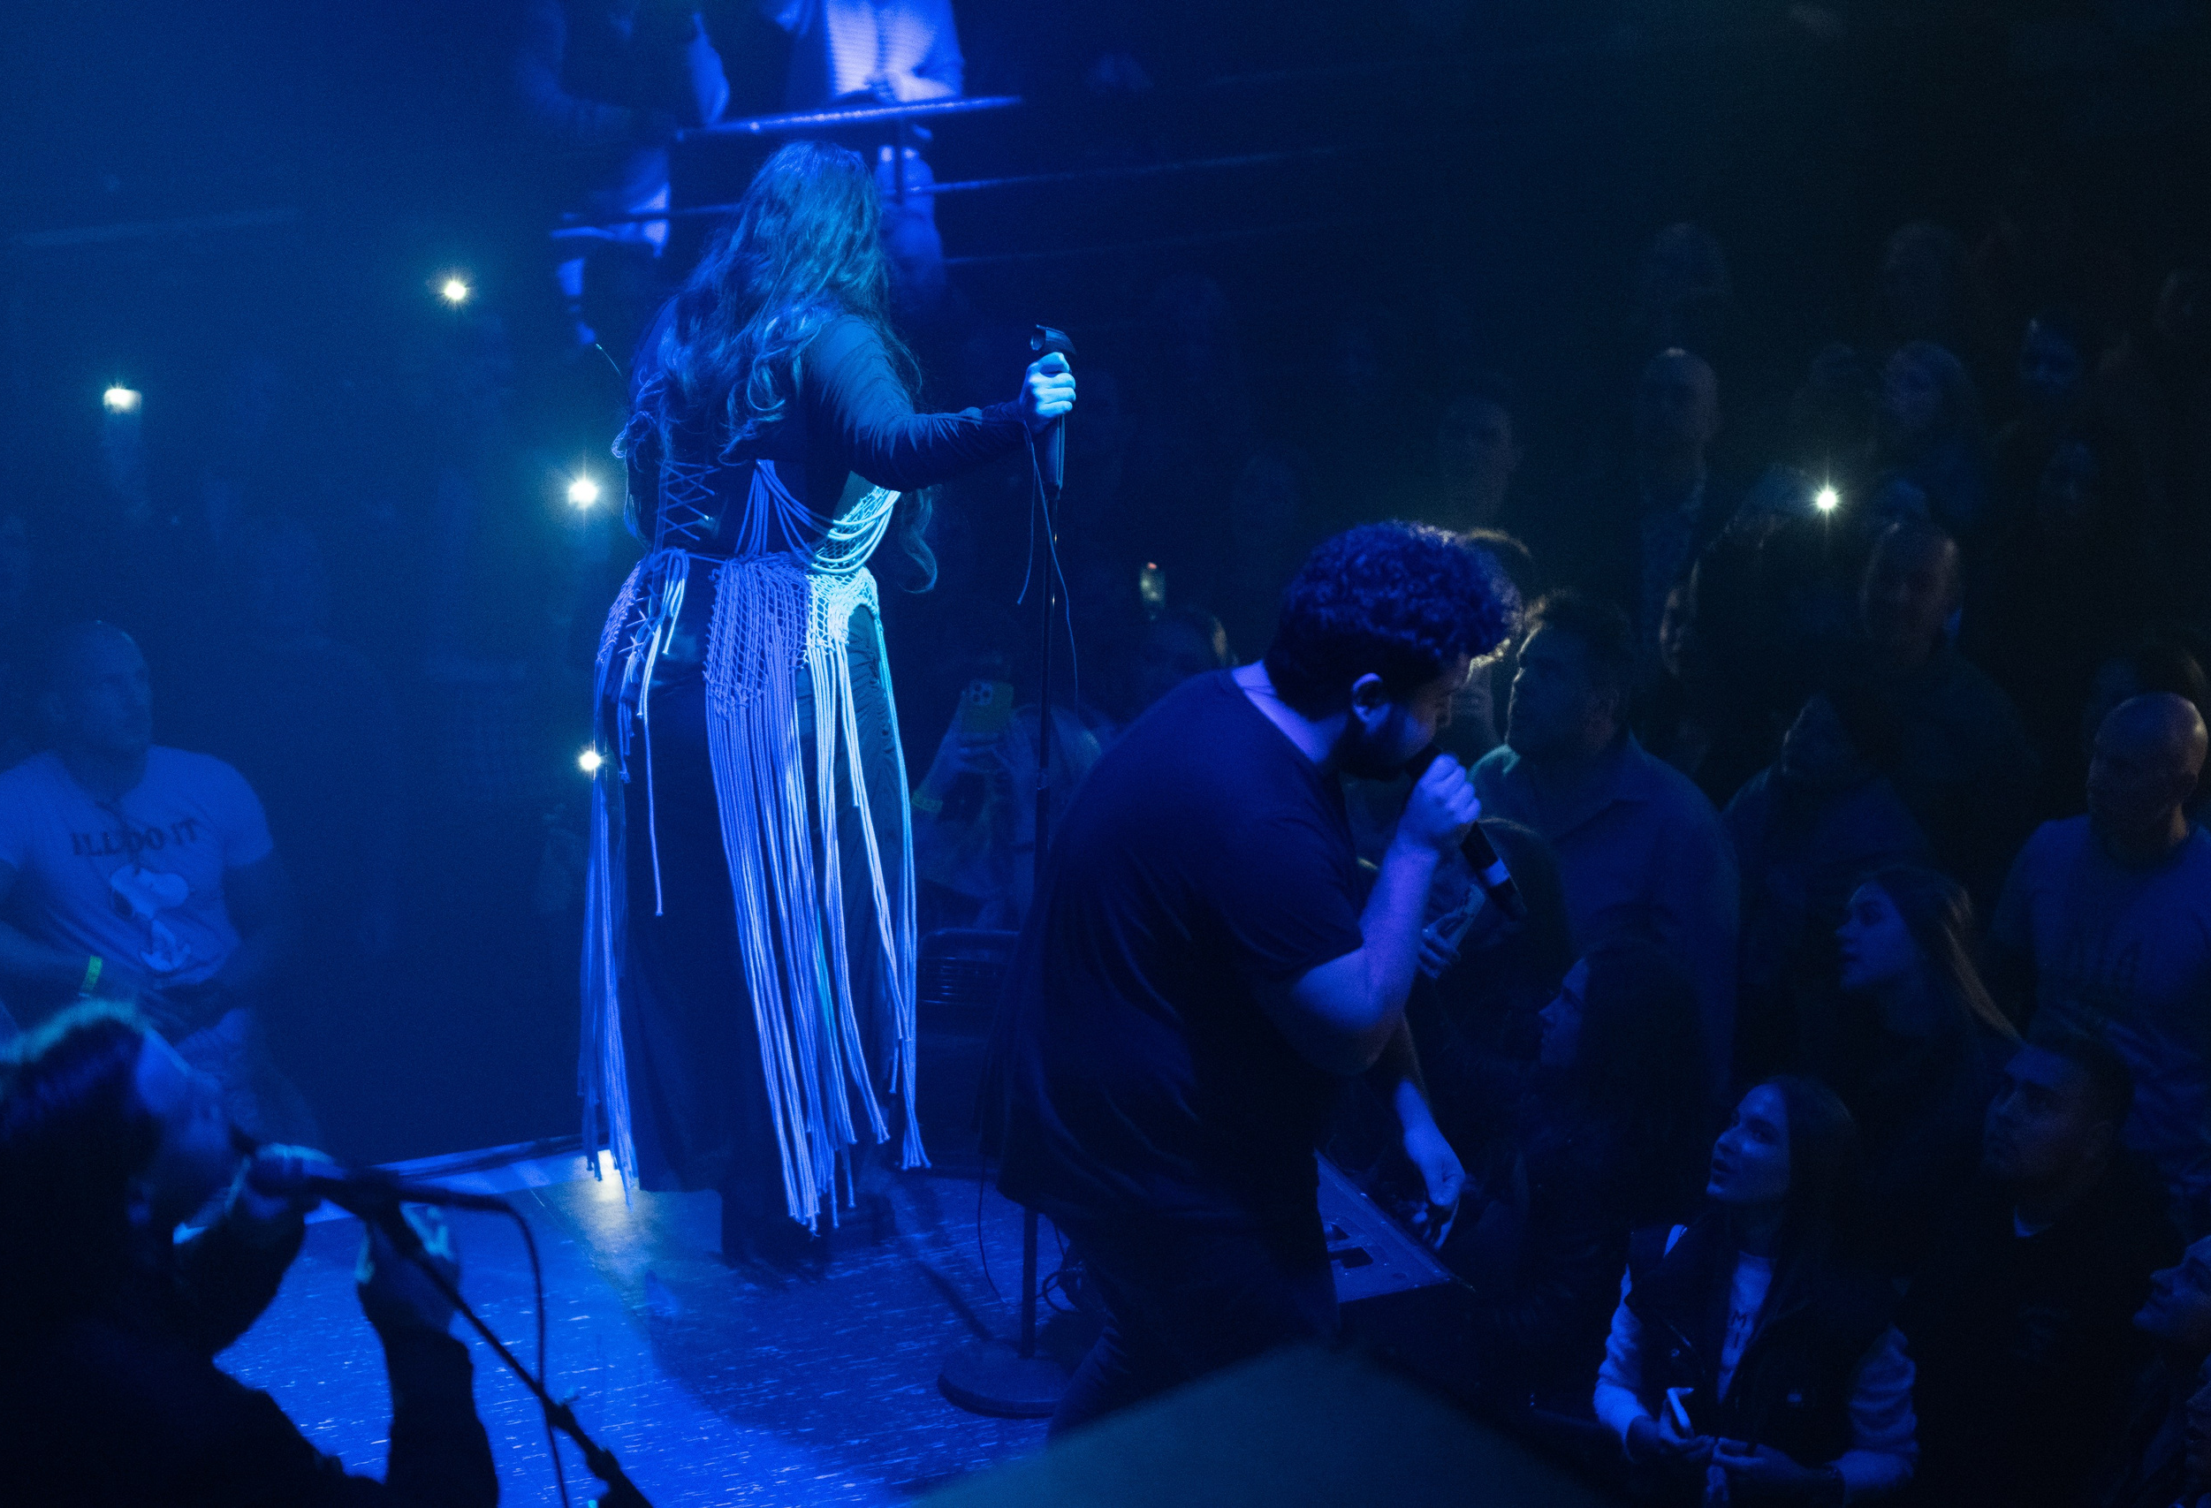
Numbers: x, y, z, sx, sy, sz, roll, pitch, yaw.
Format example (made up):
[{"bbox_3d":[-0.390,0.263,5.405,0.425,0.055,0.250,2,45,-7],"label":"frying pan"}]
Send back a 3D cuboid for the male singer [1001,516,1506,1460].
[{"bbox_3d":[0.155,0.456,6.798,0.700,1.561,0.560,-5,20,-19],"label":"male singer"}]

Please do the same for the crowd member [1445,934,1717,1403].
[{"bbox_3d":[0.758,1.065,8.383,0.400,1.660,0.460,1,19,-2],"label":"crowd member"}]

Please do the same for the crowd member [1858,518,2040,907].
[{"bbox_3d":[1.466,0.412,9.851,0.520,1.770,0.340,14,22,33],"label":"crowd member"}]

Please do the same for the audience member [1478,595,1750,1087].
[{"bbox_3d":[0.848,0.576,9.356,0.360,1.800,0.540,-9,21,-28],"label":"audience member"}]

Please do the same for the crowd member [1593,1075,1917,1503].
[{"bbox_3d":[0.945,1.249,7.980,0.520,1.640,0.400,13,22,31],"label":"crowd member"}]

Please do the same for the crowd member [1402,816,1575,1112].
[{"bbox_3d":[0.632,0.892,8.833,0.380,1.660,0.480,-4,19,-14],"label":"crowd member"}]

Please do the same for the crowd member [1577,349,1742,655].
[{"bbox_3d":[1.150,-0.011,11.351,0.520,1.770,0.340,10,20,24],"label":"crowd member"}]

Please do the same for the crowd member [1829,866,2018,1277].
[{"bbox_3d":[1.288,0.967,8.733,0.340,1.660,0.460,-7,20,-24],"label":"crowd member"}]

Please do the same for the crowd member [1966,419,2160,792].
[{"bbox_3d":[1.975,0.095,11.233,0.480,1.660,0.340,14,22,33],"label":"crowd member"}]

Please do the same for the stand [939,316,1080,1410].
[{"bbox_3d":[-0.101,0.173,7.544,0.255,1.614,0.255,1,18,0],"label":"stand"}]

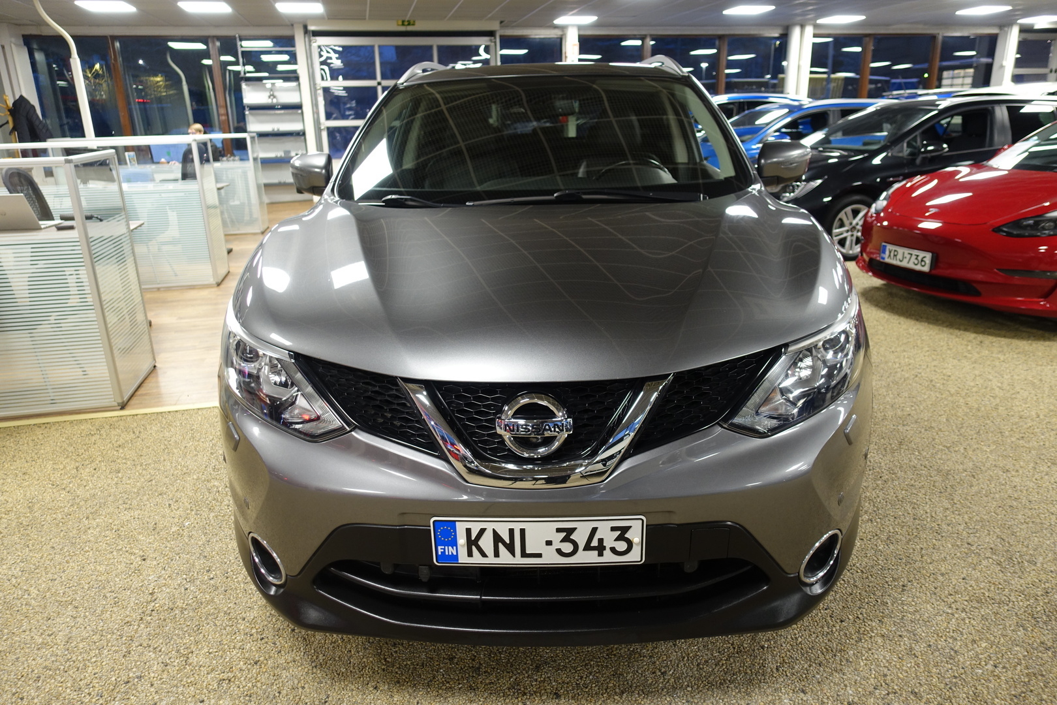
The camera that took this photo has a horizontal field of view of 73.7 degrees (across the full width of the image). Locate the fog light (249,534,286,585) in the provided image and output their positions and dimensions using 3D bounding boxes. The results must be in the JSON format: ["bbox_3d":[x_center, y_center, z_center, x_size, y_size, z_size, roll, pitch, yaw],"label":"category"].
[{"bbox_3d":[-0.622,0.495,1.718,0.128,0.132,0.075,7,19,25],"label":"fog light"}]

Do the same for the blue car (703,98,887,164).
[{"bbox_3d":[3.600,-2.824,10.019,4.350,1.500,1.800,-5,19,-12],"label":"blue car"}]

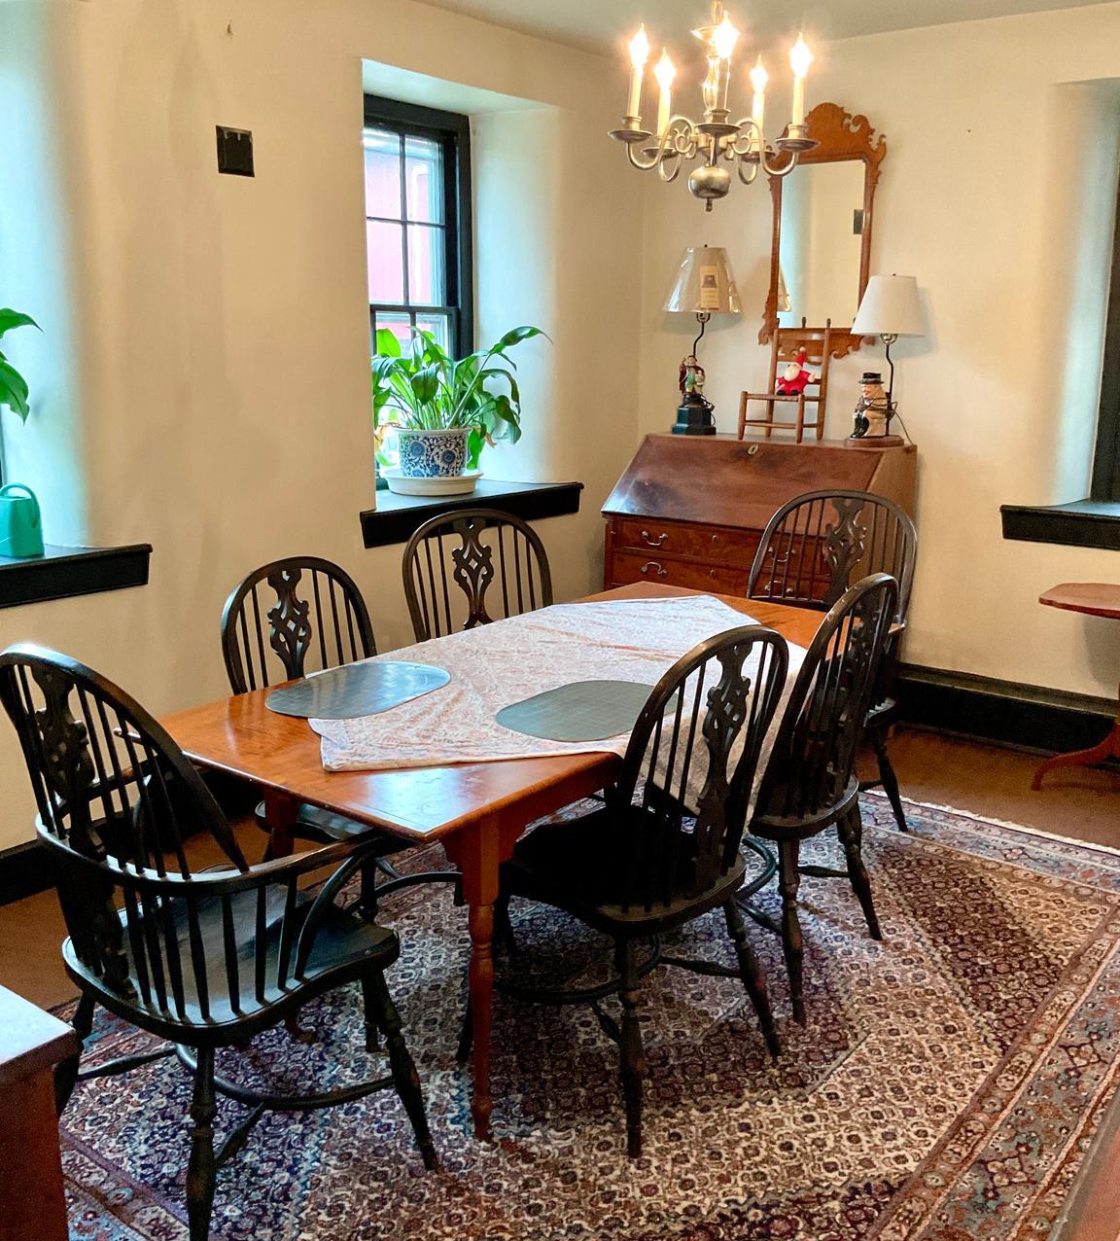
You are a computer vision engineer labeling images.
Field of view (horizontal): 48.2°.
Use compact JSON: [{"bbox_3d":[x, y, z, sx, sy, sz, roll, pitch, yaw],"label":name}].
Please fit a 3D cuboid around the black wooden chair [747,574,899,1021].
[{"bbox_3d":[0.514,0.339,3.015,0.585,0.985,0.490,11,16,38],"label":"black wooden chair"}]

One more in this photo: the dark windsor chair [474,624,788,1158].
[{"bbox_3d":[0.146,0.447,2.533,0.585,0.985,0.490,12,17,42],"label":"dark windsor chair"}]

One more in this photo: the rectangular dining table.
[{"bbox_3d":[0.026,0.473,2.981,0.850,0.735,1.860,10,16,37],"label":"rectangular dining table"}]

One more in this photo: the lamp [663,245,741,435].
[{"bbox_3d":[0.573,-1.117,5.007,0.315,0.760,0.315,0,13,0],"label":"lamp"}]

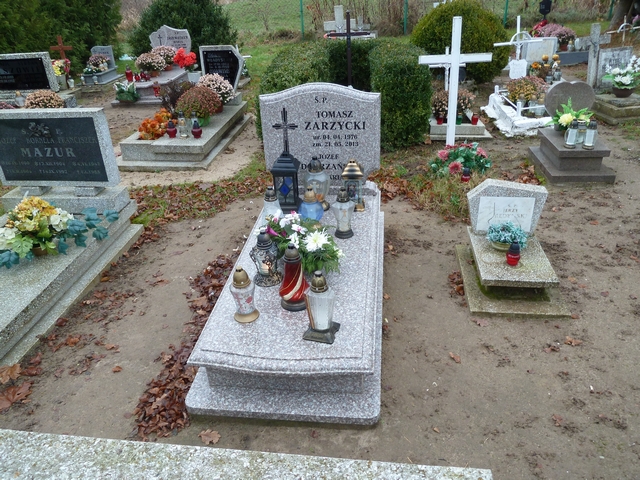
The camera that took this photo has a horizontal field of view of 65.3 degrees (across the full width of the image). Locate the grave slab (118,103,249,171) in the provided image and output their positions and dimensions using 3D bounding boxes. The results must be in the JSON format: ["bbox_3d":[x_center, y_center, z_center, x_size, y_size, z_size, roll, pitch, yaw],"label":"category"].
[{"bbox_3d":[-1.472,-1.219,5.646,0.950,0.215,1.794,1,30,7],"label":"grave slab"}]

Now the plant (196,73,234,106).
[{"bbox_3d":[-1.278,-1.787,6.103,0.420,0.440,0.420,0,26,6],"label":"plant"}]

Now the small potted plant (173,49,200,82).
[{"bbox_3d":[-2.336,-3.041,8.800,0.460,0.560,0.420,0,26,6],"label":"small potted plant"}]

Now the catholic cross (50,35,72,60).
[{"bbox_3d":[-4.548,-3.153,8.861,0.380,0.885,0.060,5,27,4],"label":"catholic cross"}]

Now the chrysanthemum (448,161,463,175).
[{"bbox_3d":[1.131,-0.605,4.166,0.120,0.095,0.100,1,29,7],"label":"chrysanthemum"}]

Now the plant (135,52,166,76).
[{"bbox_3d":[-2.596,-2.682,7.660,0.470,0.320,0.450,1,29,7],"label":"plant"}]

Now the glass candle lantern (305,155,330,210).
[{"bbox_3d":[-0.019,-0.401,3.425,0.172,0.352,0.172,1,30,7],"label":"glass candle lantern"}]

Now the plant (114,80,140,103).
[{"bbox_3d":[-2.770,-2.118,7.160,0.340,0.260,0.280,1,29,7],"label":"plant"}]

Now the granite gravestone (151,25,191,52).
[{"bbox_3d":[-2.680,-3.502,9.131,0.780,0.720,0.085,0,23,6],"label":"granite gravestone"}]

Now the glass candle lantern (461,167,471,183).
[{"bbox_3d":[1.262,-0.568,4.301,0.077,0.130,0.077,1,30,7],"label":"glass candle lantern"}]

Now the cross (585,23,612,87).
[{"bbox_3d":[3.420,-2.276,6.208,0.411,0.770,0.122,-8,28,1],"label":"cross"}]

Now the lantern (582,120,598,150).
[{"bbox_3d":[2.180,-0.843,4.009,0.093,0.225,0.093,1,29,7],"label":"lantern"}]

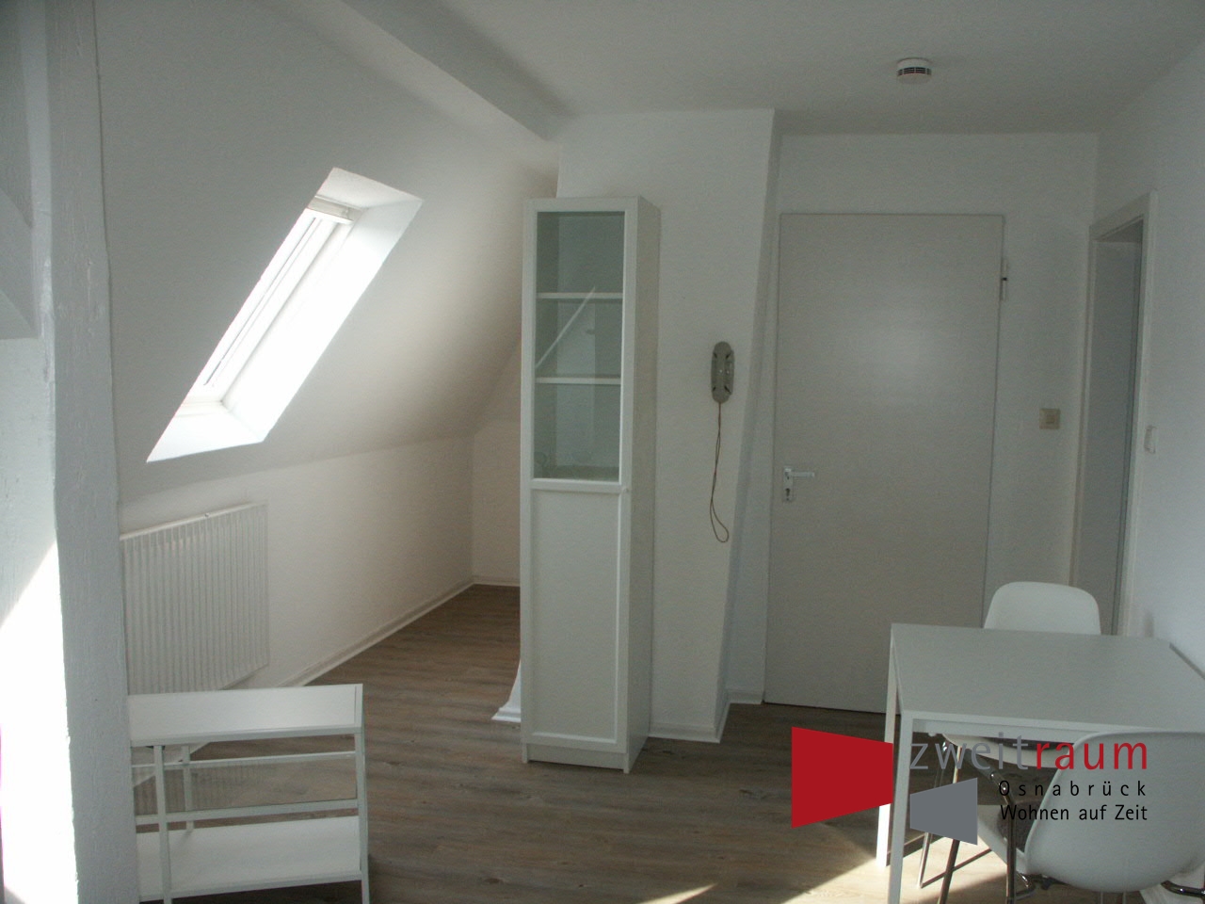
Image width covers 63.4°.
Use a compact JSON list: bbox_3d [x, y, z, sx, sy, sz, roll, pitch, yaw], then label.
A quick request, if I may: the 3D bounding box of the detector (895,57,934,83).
[{"bbox_3d":[0.946,-1.154,2.954,0.109,0.046,0.109,2,6,14],"label":"detector"}]

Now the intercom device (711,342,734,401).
[{"bbox_3d":[0.442,-0.293,3.590,0.085,0.225,0.065,2,6,14],"label":"intercom device"}]

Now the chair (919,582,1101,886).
[{"bbox_3d":[1.230,0.823,2.801,0.515,0.810,0.540,3,6,23],"label":"chair"}]

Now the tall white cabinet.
[{"bbox_3d":[-0.047,0.120,3.552,0.400,2.020,0.330,2,6,15],"label":"tall white cabinet"}]

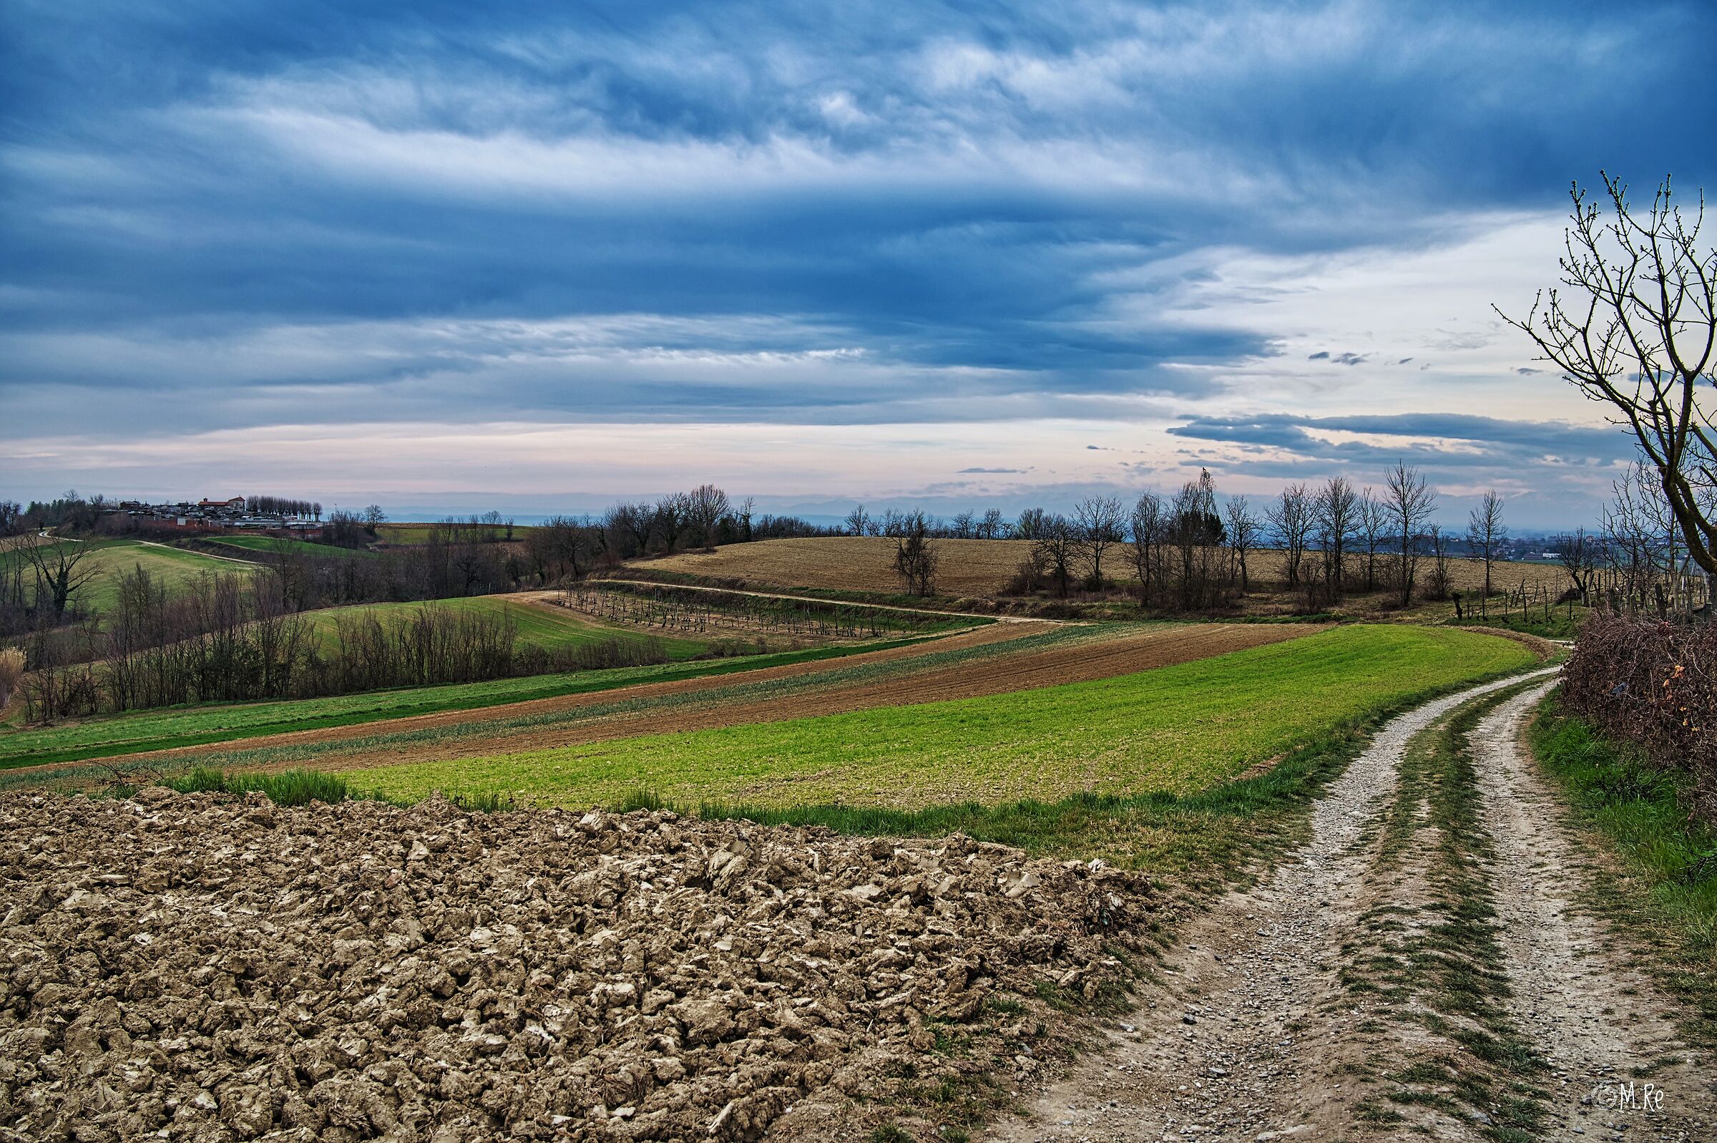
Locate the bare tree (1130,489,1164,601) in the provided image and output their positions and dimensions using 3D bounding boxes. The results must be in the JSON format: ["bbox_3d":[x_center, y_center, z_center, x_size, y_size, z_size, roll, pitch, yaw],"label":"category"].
[{"bbox_3d":[19.480,-1.540,106.000,2.350,7.500,2.280,0,2,0],"label":"bare tree"}]

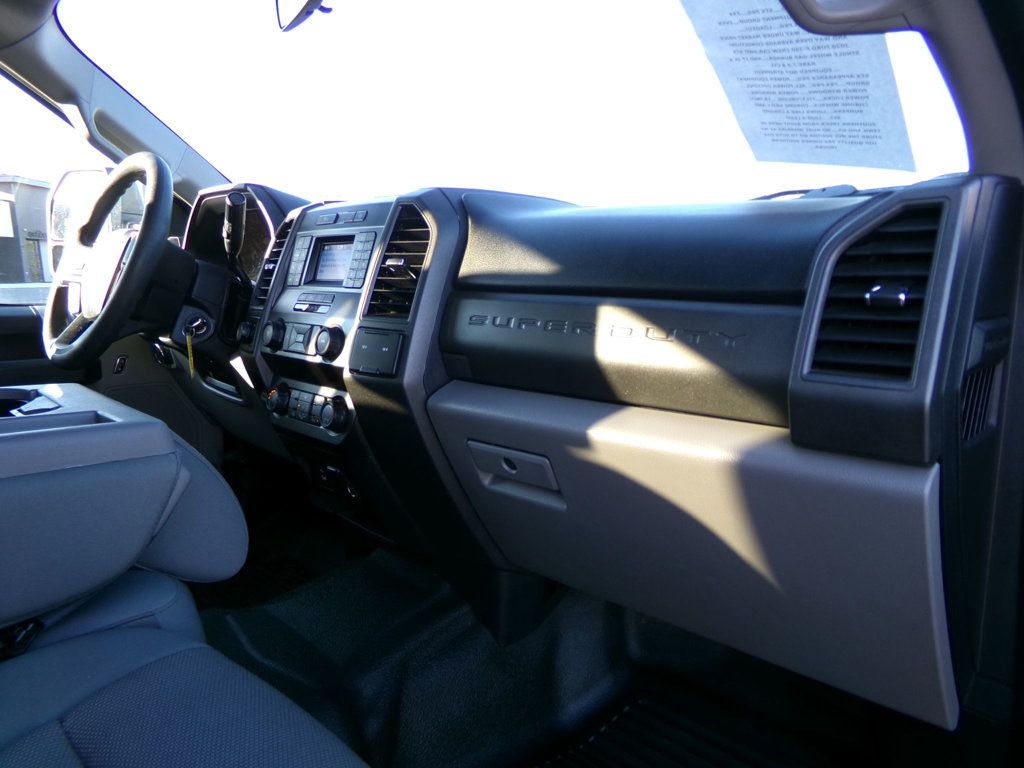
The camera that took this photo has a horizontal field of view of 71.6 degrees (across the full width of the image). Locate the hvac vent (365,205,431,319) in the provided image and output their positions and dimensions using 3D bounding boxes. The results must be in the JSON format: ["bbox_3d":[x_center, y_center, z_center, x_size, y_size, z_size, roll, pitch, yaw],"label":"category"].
[{"bbox_3d":[-0.135,-0.156,0.902,0.070,0.159,0.036,6,-16,32],"label":"hvac vent"}]

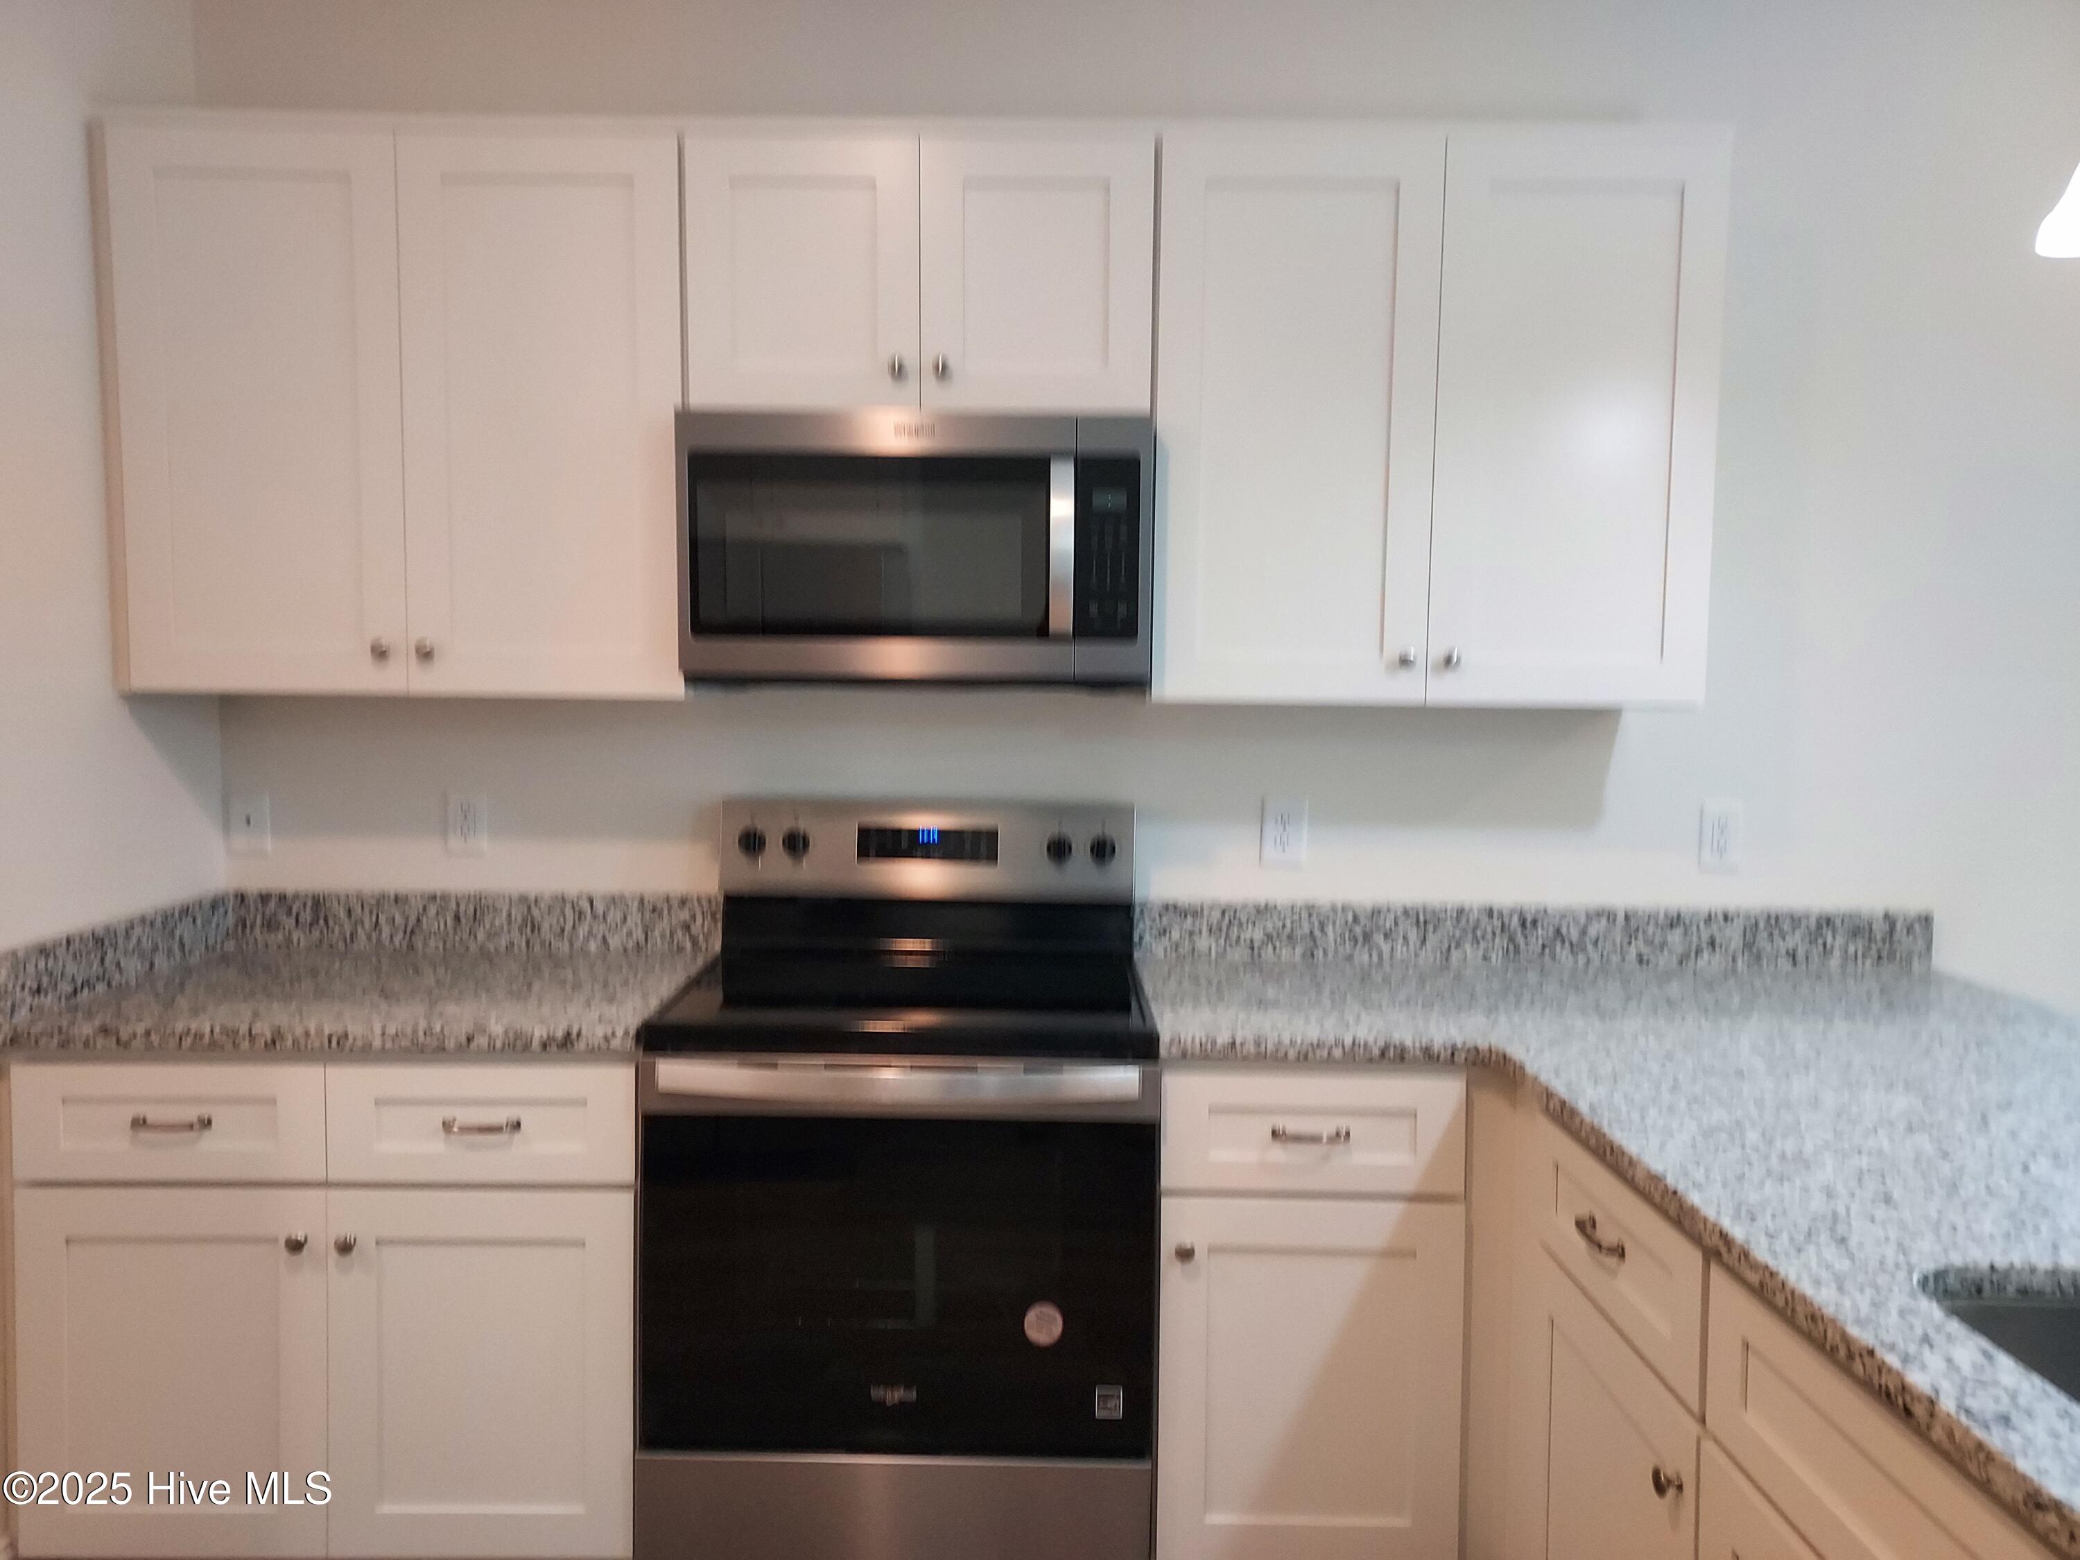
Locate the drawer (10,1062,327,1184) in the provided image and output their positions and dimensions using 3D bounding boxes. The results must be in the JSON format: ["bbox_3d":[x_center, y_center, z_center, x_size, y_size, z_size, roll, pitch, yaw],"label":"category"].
[{"bbox_3d":[-1.277,0.488,2.323,0.461,0.177,0.455,1,4,0],"label":"drawer"}]

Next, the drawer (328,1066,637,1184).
[{"bbox_3d":[-0.820,0.493,2.321,0.454,0.177,0.455,1,4,0],"label":"drawer"}]

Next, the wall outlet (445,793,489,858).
[{"bbox_3d":[-1.074,0.084,2.705,0.080,0.120,0.010,1,4,0],"label":"wall outlet"}]

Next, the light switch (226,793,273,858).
[{"bbox_3d":[-1.484,0.086,2.707,0.079,0.120,0.010,1,4,0],"label":"light switch"}]

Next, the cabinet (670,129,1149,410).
[{"bbox_3d":[-0.193,-0.820,2.476,0.763,0.462,0.326,1,4,0],"label":"cabinet"}]

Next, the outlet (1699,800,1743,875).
[{"bbox_3d":[1.276,0.105,2.699,0.083,0.124,0.010,1,4,0],"label":"outlet"}]

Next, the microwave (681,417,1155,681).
[{"bbox_3d":[-0.197,-0.378,2.474,0.760,0.428,0.395,1,4,0],"label":"microwave"}]

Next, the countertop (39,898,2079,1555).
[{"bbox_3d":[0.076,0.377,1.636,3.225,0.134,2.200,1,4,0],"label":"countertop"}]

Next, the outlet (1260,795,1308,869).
[{"bbox_3d":[0.458,0.098,2.701,0.083,0.124,0.010,1,4,0],"label":"outlet"}]

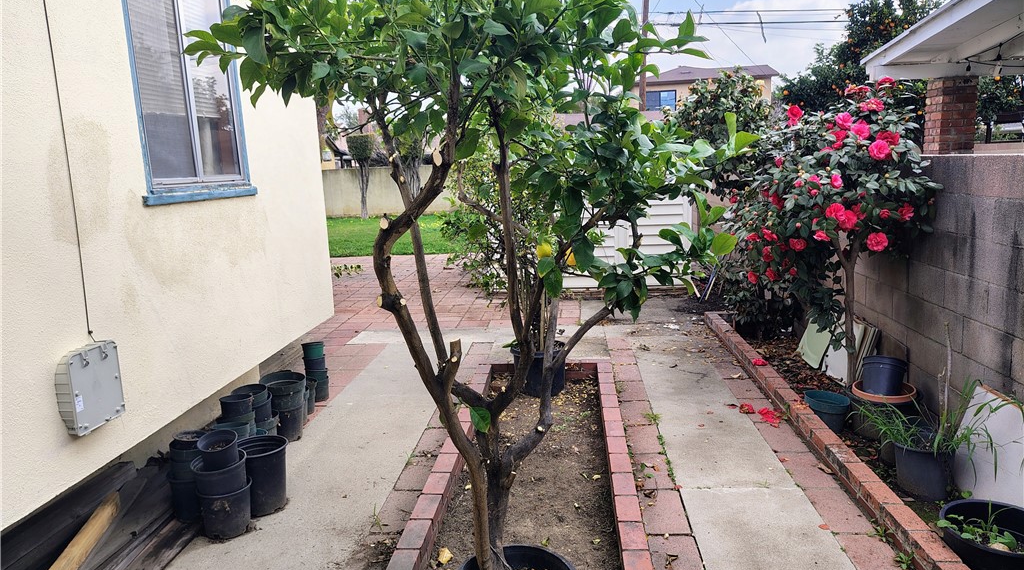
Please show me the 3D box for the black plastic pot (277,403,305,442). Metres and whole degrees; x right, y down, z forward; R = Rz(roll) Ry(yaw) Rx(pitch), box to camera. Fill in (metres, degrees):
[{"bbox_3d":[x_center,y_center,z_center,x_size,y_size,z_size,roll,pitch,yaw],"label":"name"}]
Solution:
[{"bbox_3d":[-1.318,0.787,4.125,0.240,0.205,0.240,-3,10,0],"label":"black plastic pot"}]

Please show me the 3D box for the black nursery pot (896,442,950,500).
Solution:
[{"bbox_3d":[1.818,0.796,3.132,0.250,0.230,0.250,-2,10,5],"label":"black nursery pot"}]

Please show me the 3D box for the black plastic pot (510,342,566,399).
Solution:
[{"bbox_3d":[0.188,0.581,4.880,0.378,0.295,0.378,-2,10,5],"label":"black plastic pot"}]

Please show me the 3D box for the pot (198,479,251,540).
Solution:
[{"bbox_3d":[-1.230,0.958,3.068,0.220,0.210,0.220,-3,10,0],"label":"pot"}]

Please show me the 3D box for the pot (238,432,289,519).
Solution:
[{"bbox_3d":[-1.153,0.881,3.262,0.268,0.290,0.268,-3,10,0],"label":"pot"}]

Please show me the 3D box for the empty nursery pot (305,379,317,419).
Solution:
[{"bbox_3d":[-1.344,0.717,4.533,0.200,0.210,0.200,-3,10,0],"label":"empty nursery pot"}]

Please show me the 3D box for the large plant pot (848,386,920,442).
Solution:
[{"bbox_3d":[1.951,0.673,3.739,0.348,0.215,0.348,-2,10,5],"label":"large plant pot"}]

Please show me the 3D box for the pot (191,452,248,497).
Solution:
[{"bbox_3d":[-1.224,0.840,3.002,0.222,0.215,0.222,-3,10,0],"label":"pot"}]

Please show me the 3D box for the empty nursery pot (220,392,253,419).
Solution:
[{"bbox_3d":[-1.427,0.670,3.686,0.160,0.165,0.160,-2,10,0],"label":"empty nursery pot"}]

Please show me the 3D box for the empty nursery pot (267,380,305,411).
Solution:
[{"bbox_3d":[-1.283,0.675,4.052,0.220,0.205,0.220,-2,10,0],"label":"empty nursery pot"}]

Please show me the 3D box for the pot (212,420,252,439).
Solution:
[{"bbox_3d":[-1.416,0.803,3.586,0.178,0.175,0.178,-2,10,0],"label":"pot"}]

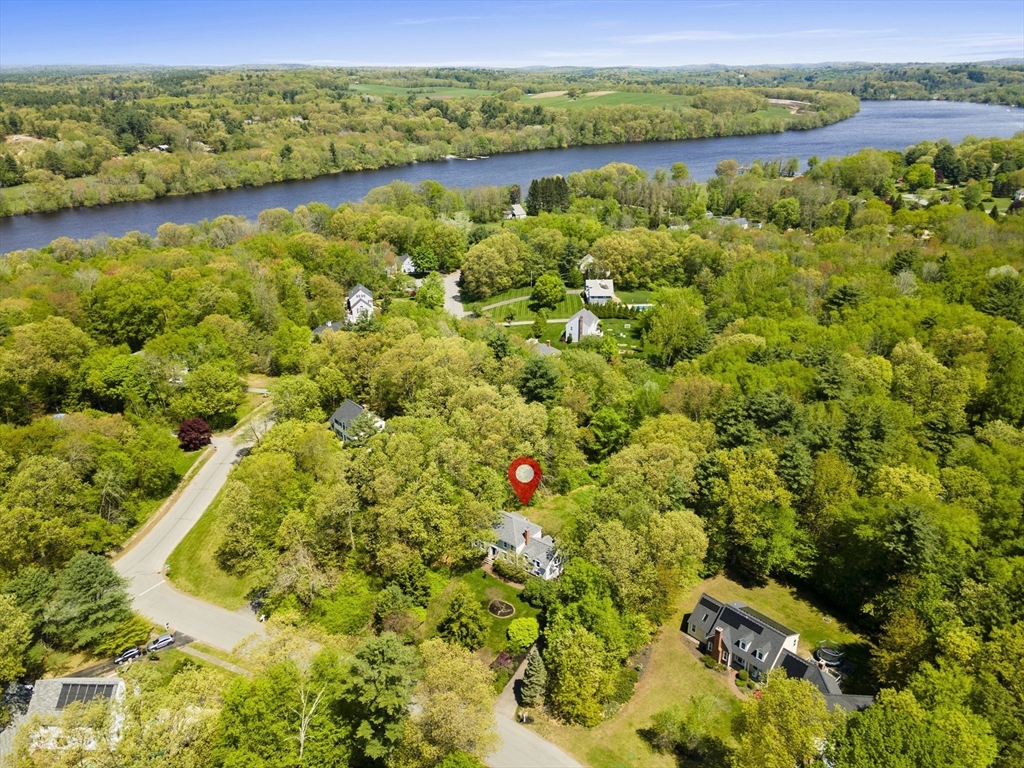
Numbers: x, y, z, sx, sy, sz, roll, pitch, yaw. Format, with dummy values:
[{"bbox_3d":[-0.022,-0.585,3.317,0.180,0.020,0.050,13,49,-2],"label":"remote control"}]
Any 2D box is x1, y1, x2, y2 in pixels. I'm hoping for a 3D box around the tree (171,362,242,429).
[{"bbox_3d":[-83.055,4.276,193.975,17.810,19.410,17.810,-11,26,-23],"label":"tree"}]

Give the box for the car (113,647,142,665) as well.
[{"bbox_3d":[-68.700,48.410,126.860,4.600,1.600,1.850,-15,28,-30],"label":"car"}]

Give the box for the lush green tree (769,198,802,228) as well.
[{"bbox_3d":[161.221,-99.561,419.284,18.510,20.460,18.510,9,26,19],"label":"lush green tree"}]

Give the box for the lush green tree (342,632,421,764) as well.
[{"bbox_3d":[-17.810,44.210,97.370,10.370,24.460,10.370,0,24,0],"label":"lush green tree"}]

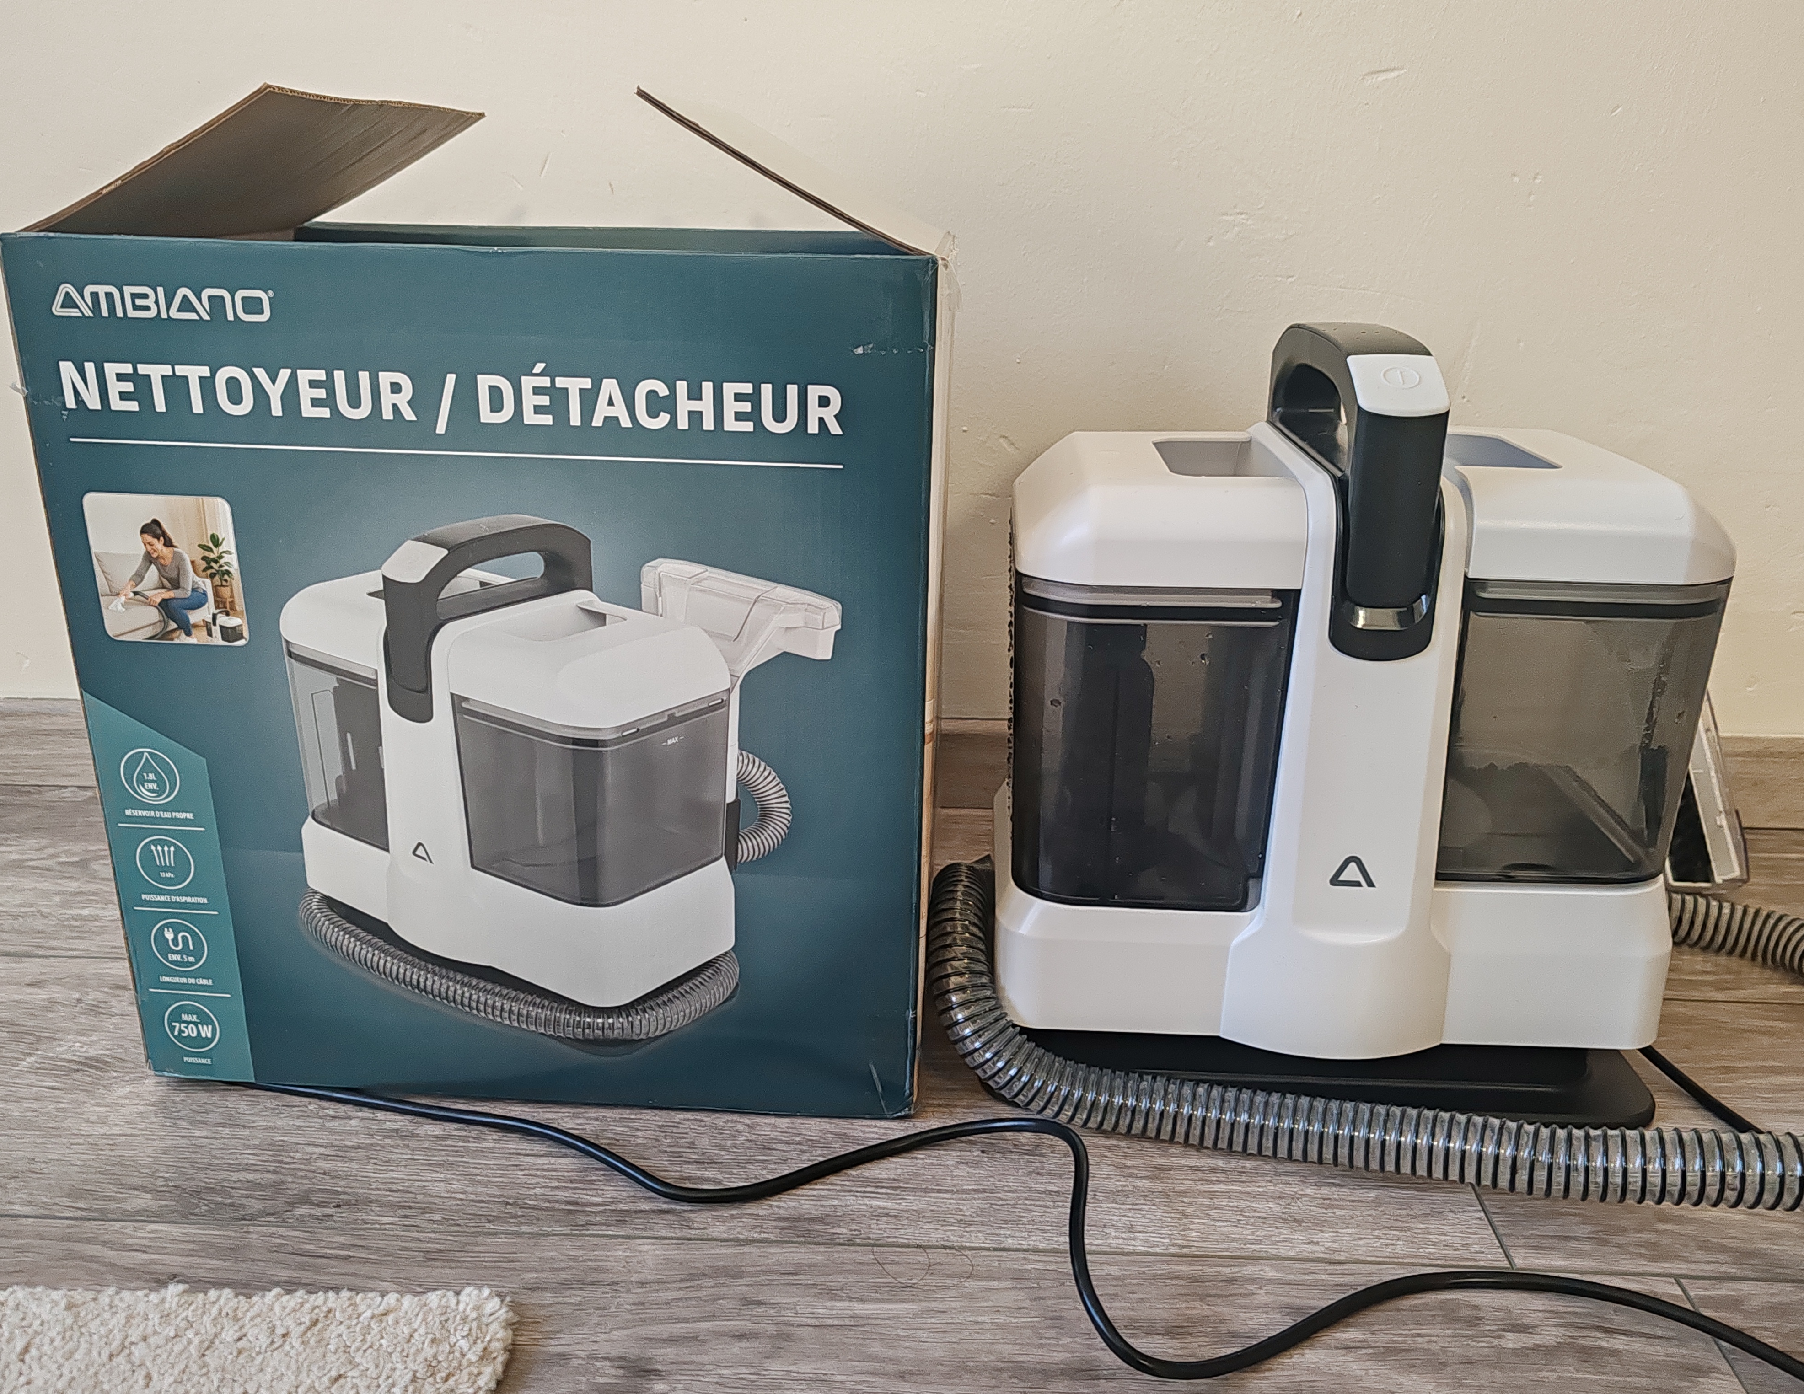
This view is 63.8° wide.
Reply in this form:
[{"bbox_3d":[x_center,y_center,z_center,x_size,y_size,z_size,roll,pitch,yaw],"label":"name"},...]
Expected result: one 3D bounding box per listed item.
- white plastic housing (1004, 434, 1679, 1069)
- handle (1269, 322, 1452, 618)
[{"bbox_3d":[0.208,0.011,0.728,0.319,0.273,0.188,1,20,2],"label":"white plastic housing"},{"bbox_3d":[0.209,-0.119,0.686,0.039,0.117,0.175,1,20,2],"label":"handle"}]

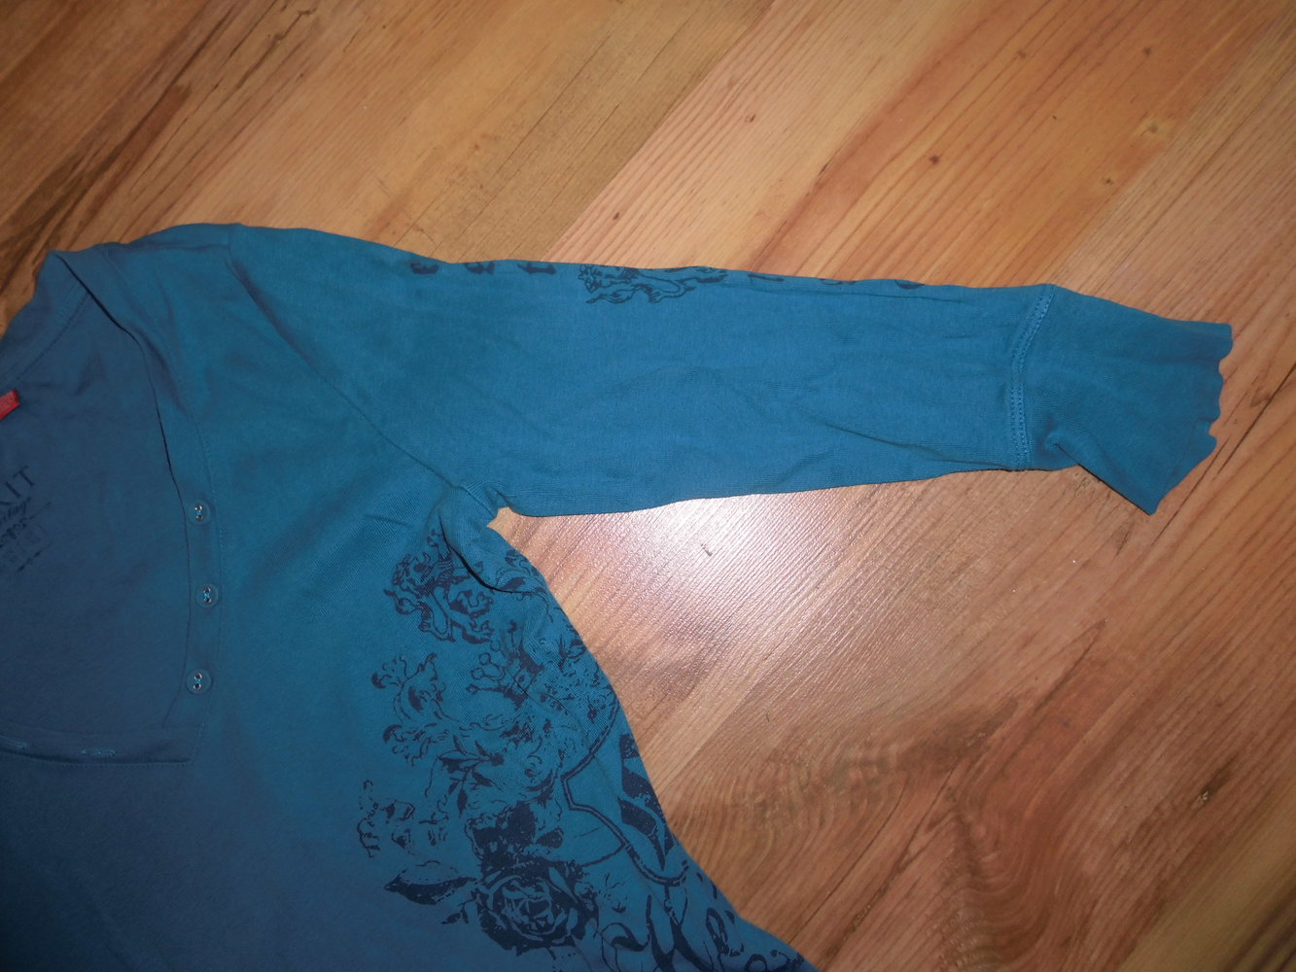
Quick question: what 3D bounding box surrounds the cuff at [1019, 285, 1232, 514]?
[{"bbox_3d":[0.242,-0.044,0.502,0.107,0.016,0.106,13,87,1],"label":"cuff"}]

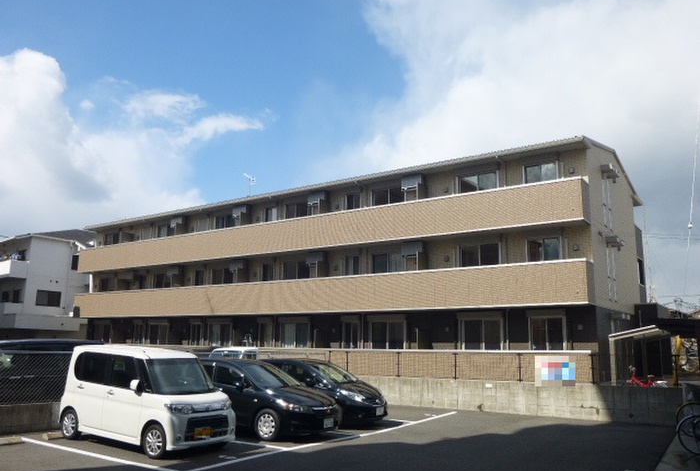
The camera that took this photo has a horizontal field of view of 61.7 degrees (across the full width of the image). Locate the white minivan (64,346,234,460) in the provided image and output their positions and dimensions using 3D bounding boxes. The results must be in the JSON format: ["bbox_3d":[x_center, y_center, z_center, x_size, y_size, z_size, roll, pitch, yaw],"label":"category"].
[{"bbox_3d":[-3.650,2.905,10.722,3.400,1.750,1.490,-7,-12,35],"label":"white minivan"}]

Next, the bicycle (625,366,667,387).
[{"bbox_3d":[10.245,5.055,20.252,1.550,1.050,0.560,-5,-11,30],"label":"bicycle"}]

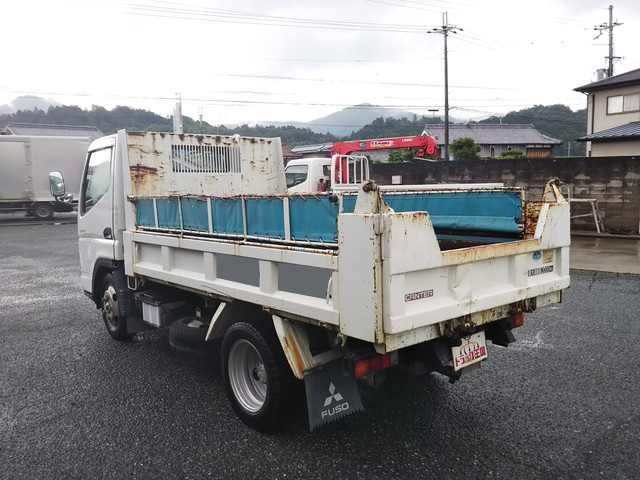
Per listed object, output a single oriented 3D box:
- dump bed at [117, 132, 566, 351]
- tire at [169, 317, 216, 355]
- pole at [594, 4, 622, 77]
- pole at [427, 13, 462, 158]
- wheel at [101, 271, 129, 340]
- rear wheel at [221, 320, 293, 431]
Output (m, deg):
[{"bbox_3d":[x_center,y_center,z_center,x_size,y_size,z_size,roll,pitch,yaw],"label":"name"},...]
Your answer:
[{"bbox_3d":[-0.063,-0.280,4.226,1.729,1.291,3.208,-5,6,-40],"label":"dump bed"},{"bbox_3d":[-0.935,0.814,4.715,0.670,0.200,0.670,-1,5,0],"label":"tire"},{"bbox_3d":[17.108,-7.705,32.500,2.000,12.200,1.000,2,6,33],"label":"pole"},{"bbox_3d":[7.815,-7.815,34.000,2.100,12.400,1.600,0,5,21],"label":"pole"},{"bbox_3d":[-1.994,0.694,5.603,0.210,0.675,0.675,-5,6,-40],"label":"wheel"},{"bbox_3d":[-0.370,0.845,3.537,0.240,0.675,0.675,-5,6,-40],"label":"rear wheel"}]

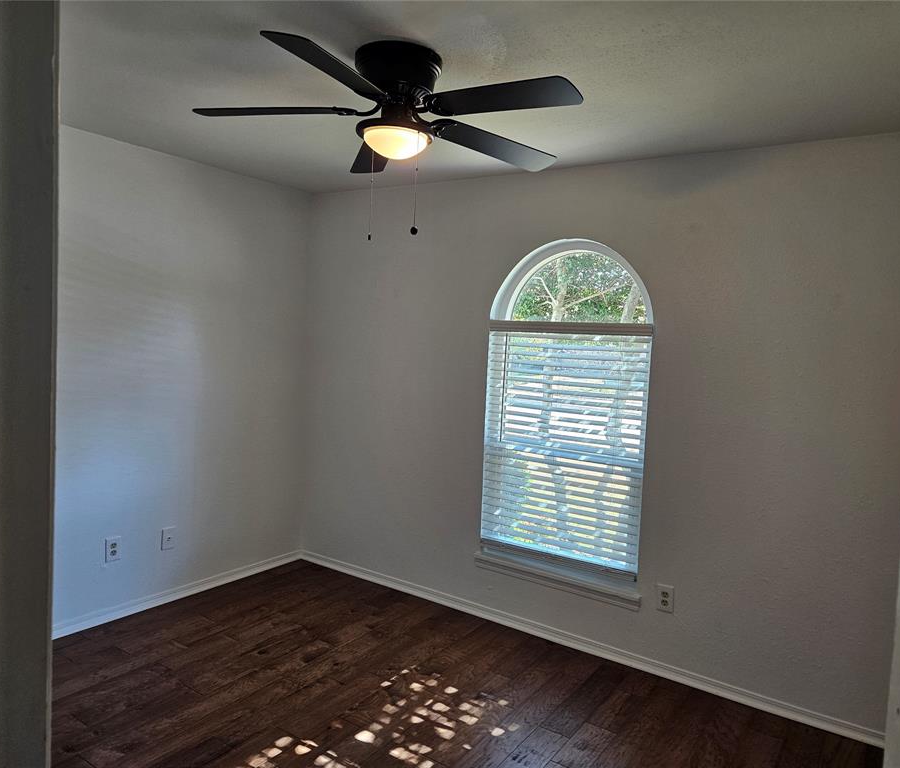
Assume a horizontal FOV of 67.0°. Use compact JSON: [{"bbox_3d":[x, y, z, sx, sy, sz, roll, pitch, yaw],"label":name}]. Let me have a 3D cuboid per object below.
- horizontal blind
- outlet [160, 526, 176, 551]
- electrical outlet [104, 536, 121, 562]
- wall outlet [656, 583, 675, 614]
[{"bbox_3d":[0.577,0.301,3.520,0.888,1.230,0.060,6,6,34],"label":"horizontal blind"},{"bbox_3d":[-1.552,0.856,3.761,0.010,0.120,0.078,6,6,34],"label":"outlet"},{"bbox_3d":[-1.731,0.852,3.497,0.010,0.123,0.078,6,6,34],"label":"electrical outlet"},{"bbox_3d":[1.021,1.018,3.224,0.078,0.123,0.010,6,6,34],"label":"wall outlet"}]

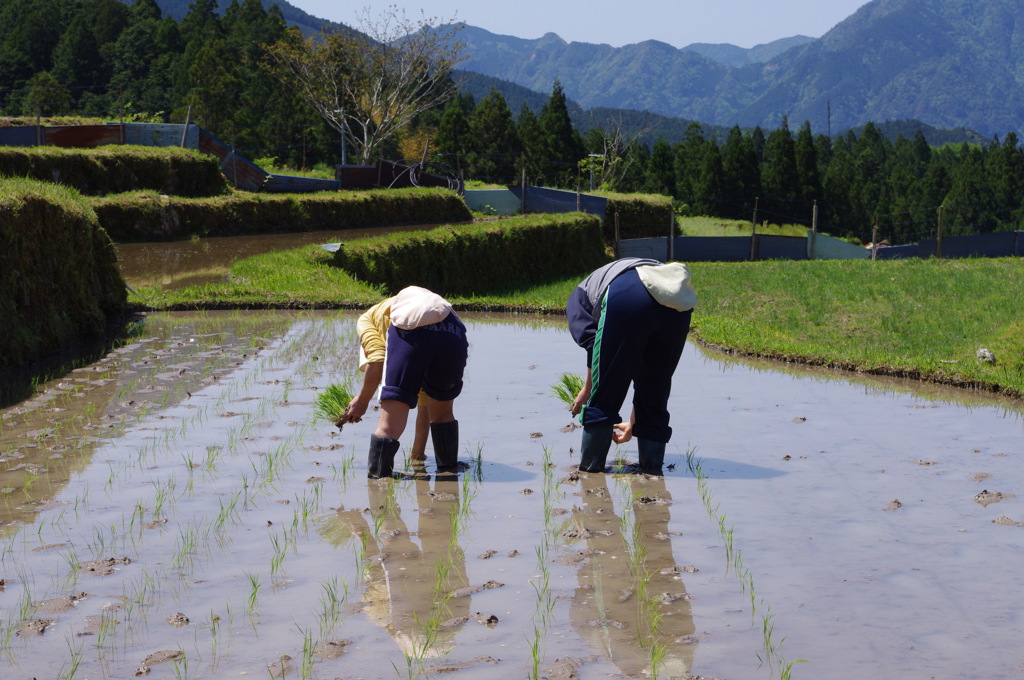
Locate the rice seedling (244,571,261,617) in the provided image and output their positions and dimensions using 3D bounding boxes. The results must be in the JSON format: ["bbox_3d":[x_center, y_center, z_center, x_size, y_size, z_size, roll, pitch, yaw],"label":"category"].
[{"bbox_3d":[-0.749,0.734,6.715,0.055,0.141,0.050,0,4,0],"label":"rice seedling"}]

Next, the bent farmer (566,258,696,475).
[{"bbox_3d":[0.508,0.116,9.896,0.540,0.926,0.850,-2,5,-20],"label":"bent farmer"}]

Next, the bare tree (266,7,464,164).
[{"bbox_3d":[-3.522,-6.046,56.000,4.712,3.942,4.500,0,4,0],"label":"bare tree"}]

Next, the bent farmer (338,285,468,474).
[{"bbox_3d":[-0.455,0.175,9.870,0.520,0.811,0.800,-2,5,-22],"label":"bent farmer"}]

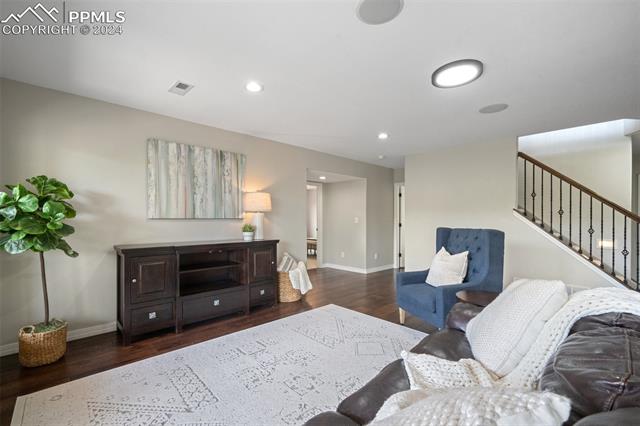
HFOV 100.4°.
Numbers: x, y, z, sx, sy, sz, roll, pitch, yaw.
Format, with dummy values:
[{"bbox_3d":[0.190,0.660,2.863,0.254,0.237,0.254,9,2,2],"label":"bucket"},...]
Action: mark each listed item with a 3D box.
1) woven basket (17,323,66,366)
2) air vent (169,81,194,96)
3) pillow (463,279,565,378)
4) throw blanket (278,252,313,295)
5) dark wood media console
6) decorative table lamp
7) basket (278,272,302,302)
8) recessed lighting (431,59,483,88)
[{"bbox_3d":[-2.382,1.119,2.297,0.290,0.275,0.290,1,-2,-43],"label":"woven basket"},{"bbox_3d":[-1.322,-1.172,2.535,0.145,0.020,0.285,1,-2,-43],"label":"air vent"},{"bbox_3d":[1.072,0.582,1.470,0.160,0.480,0.480,35,4,15],"label":"pillow"},{"bbox_3d":[-0.374,0.880,4.041,0.480,0.620,0.380,0,-1,-1],"label":"throw blanket"},{"bbox_3d":[-1.380,0.815,3.248,1.820,0.920,0.515,1,-2,-43],"label":"dark wood media console"},{"bbox_3d":[-0.872,0.035,3.773,0.390,0.690,0.390,0,-1,0],"label":"decorative table lamp"},{"bbox_3d":[-0.459,1.070,4.027,0.370,0.440,0.370,0,-1,0],"label":"basket"},{"bbox_3d":[1.155,-1.160,2.256,0.420,0.050,0.420,0,-1,0],"label":"recessed lighting"}]

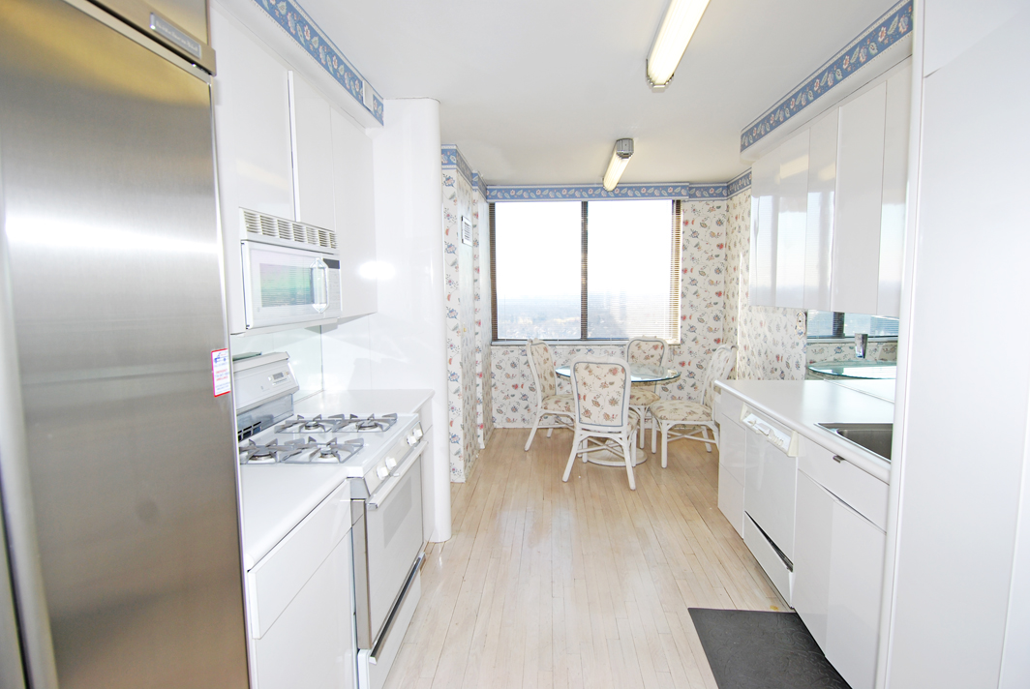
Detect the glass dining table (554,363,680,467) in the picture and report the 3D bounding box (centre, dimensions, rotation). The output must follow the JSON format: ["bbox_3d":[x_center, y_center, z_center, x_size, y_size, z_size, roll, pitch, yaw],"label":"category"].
[{"bbox_3d":[0.923,0.628,4.672,1.095,0.760,1.095,-1,6,4],"label":"glass dining table"}]

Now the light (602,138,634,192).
[{"bbox_3d":[0.878,-1.510,4.445,0.130,0.130,1.300,-1,6,4],"label":"light"}]

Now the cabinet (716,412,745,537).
[{"bbox_3d":[1.566,0.740,3.002,0.610,0.655,0.410,-1,6,4],"label":"cabinet"}]

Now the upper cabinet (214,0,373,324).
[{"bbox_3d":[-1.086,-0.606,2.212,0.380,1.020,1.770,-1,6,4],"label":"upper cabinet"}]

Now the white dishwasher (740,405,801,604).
[{"bbox_3d":[1.517,0.741,2.504,0.600,0.780,0.585,-1,6,4],"label":"white dishwasher"}]

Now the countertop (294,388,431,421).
[{"bbox_3d":[-0.858,0.337,2.882,0.720,0.045,0.630,-1,6,4],"label":"countertop"}]

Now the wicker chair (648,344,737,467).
[{"bbox_3d":[1.521,0.516,4.478,0.610,1.000,0.530,0,6,6],"label":"wicker chair"}]

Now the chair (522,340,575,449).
[{"bbox_3d":[0.449,0.490,4.921,0.610,1.000,0.530,2,7,29],"label":"chair"}]

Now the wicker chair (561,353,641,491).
[{"bbox_3d":[0.728,0.562,4.190,0.530,1.000,0.610,1,6,19],"label":"wicker chair"}]

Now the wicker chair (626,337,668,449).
[{"bbox_3d":[1.197,0.450,5.158,0.530,1.000,0.610,3,7,36],"label":"wicker chair"}]

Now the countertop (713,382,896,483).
[{"bbox_3d":[1.541,0.344,2.376,0.665,0.045,1.750,-1,6,4],"label":"countertop"}]

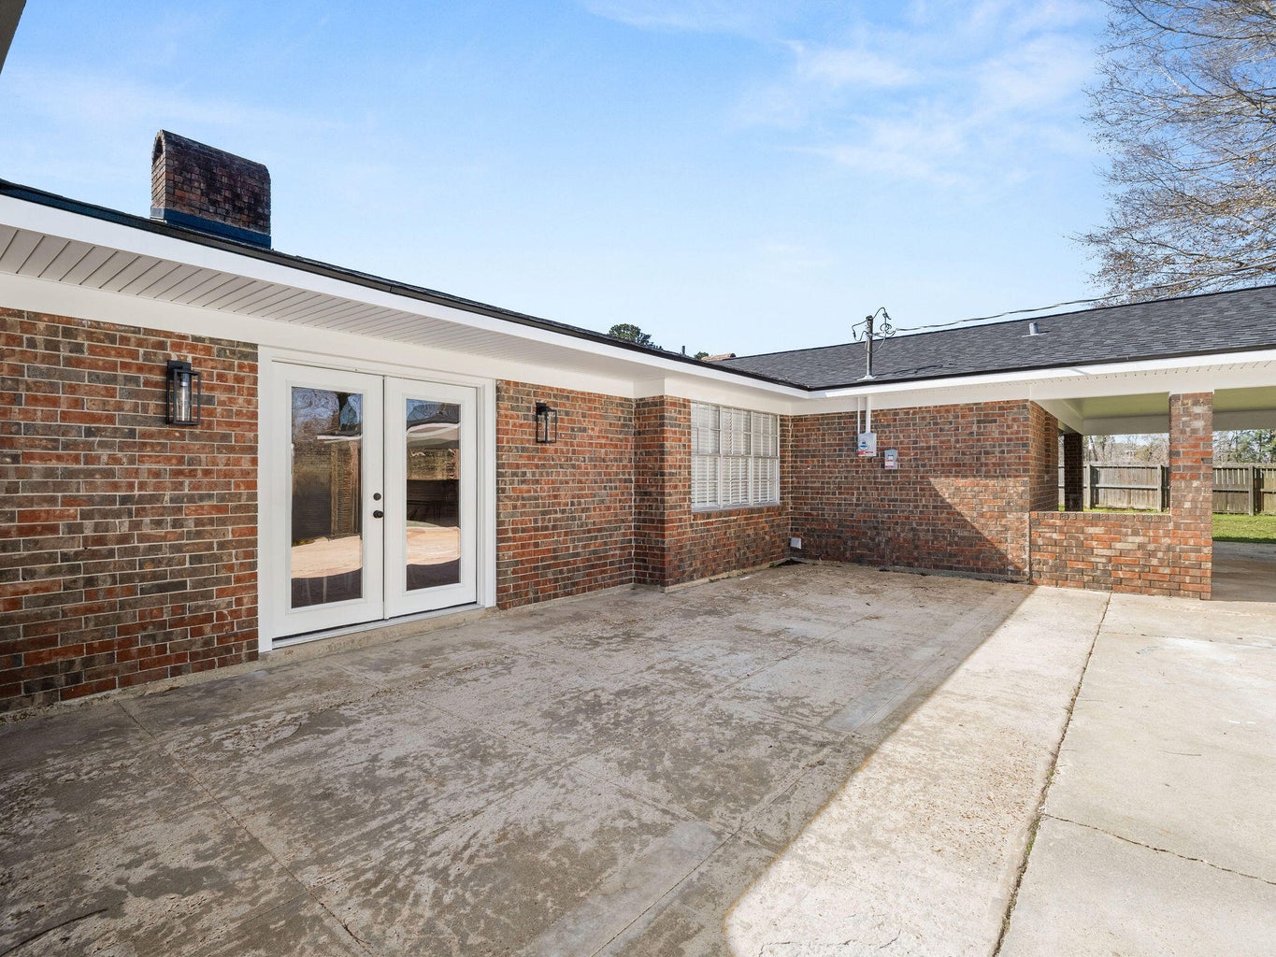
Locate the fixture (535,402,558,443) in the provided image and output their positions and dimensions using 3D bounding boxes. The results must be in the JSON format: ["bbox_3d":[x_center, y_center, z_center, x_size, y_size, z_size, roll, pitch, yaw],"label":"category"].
[{"bbox_3d":[-0.939,-0.567,6.085,0.180,0.415,0.134,0,0,41],"label":"fixture"}]

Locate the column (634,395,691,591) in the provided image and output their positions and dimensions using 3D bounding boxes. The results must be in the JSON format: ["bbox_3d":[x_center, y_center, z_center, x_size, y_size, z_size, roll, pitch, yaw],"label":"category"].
[{"bbox_3d":[0.302,0.156,7.291,0.486,2.258,0.520,0,0,41],"label":"column"}]

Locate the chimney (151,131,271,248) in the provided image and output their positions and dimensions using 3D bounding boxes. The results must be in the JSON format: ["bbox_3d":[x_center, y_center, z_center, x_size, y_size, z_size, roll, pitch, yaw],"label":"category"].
[{"bbox_3d":[-5.432,-3.563,7.536,0.750,1.190,1.097,0,0,41],"label":"chimney"}]

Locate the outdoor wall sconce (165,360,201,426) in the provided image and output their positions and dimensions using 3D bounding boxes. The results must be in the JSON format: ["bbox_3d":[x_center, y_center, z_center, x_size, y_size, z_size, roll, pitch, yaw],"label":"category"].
[{"bbox_3d":[-2.919,-0.552,3.786,0.190,0.415,0.132,0,0,41],"label":"outdoor wall sconce"}]

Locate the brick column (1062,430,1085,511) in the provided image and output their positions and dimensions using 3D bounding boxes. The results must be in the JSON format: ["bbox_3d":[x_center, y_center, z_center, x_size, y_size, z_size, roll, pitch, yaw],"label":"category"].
[{"bbox_3d":[9.769,0.142,13.194,0.335,2.220,0.340,0,0,41],"label":"brick column"}]

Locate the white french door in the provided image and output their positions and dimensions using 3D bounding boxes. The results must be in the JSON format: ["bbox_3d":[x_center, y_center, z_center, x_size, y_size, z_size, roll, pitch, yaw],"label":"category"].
[{"bbox_3d":[-2.159,0.162,4.997,0.090,2.057,1.760,0,0,41],"label":"white french door"}]

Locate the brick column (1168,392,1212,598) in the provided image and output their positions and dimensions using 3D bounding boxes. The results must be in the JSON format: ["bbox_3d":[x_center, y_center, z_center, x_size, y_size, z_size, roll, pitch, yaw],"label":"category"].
[{"bbox_3d":[6.074,0.178,6.497,0.330,2.215,0.347,0,0,41],"label":"brick column"}]

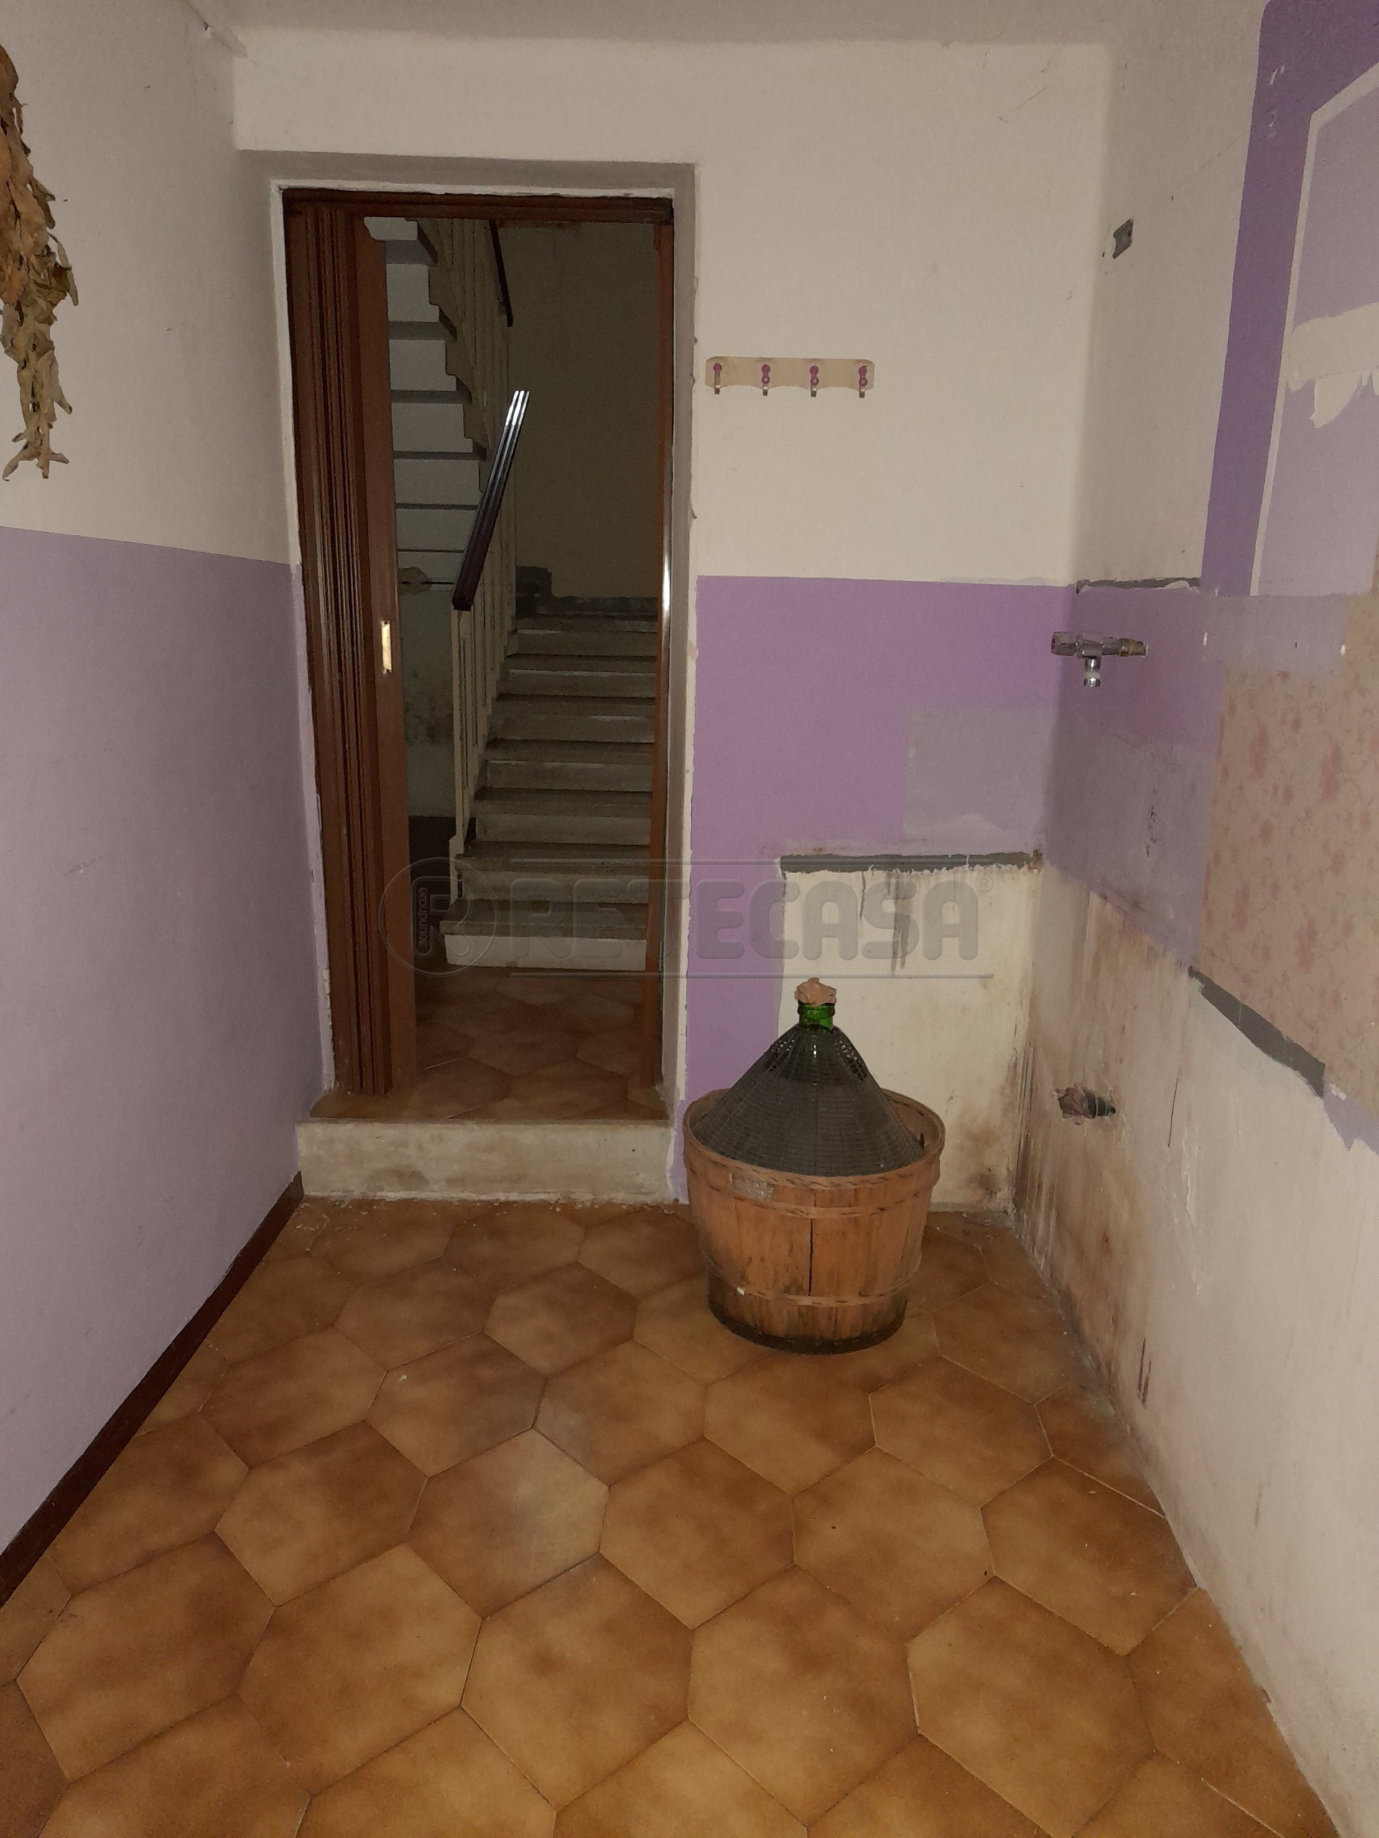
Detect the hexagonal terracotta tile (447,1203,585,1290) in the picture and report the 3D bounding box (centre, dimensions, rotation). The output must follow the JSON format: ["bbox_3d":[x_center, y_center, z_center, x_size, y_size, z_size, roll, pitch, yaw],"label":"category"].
[{"bbox_3d":[-0.414,0.782,3.168,0.317,0.012,0.461,2,14,2],"label":"hexagonal terracotta tile"}]

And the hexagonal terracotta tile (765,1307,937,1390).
[{"bbox_3d":[0.345,0.831,2.666,0.299,0.012,0.444,2,14,2],"label":"hexagonal terracotta tile"}]

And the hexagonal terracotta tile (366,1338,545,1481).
[{"bbox_3d":[-0.444,0.931,2.558,0.317,0.012,0.470,2,14,2],"label":"hexagonal terracotta tile"}]

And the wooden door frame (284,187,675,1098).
[{"bbox_3d":[-0.477,-0.580,3.176,0.850,2.090,0.110,1,14,0],"label":"wooden door frame"}]

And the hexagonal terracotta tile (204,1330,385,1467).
[{"bbox_3d":[-0.737,0.892,2.487,0.308,0.015,0.458,2,14,2],"label":"hexagonal terracotta tile"}]

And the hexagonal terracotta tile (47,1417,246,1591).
[{"bbox_3d":[-0.870,0.960,2.194,0.239,0.015,0.458,2,14,2],"label":"hexagonal terracotta tile"}]

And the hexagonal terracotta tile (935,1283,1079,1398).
[{"bbox_3d":[0.681,0.894,2.819,0.307,0.012,0.470,2,14,2],"label":"hexagonal terracotta tile"}]

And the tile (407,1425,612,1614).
[{"bbox_3d":[-0.291,0.978,2.166,0.308,0.015,0.458,2,14,2],"label":"tile"}]

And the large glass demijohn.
[{"bbox_3d":[0.248,0.452,2.694,0.476,0.676,0.476,1,14,0],"label":"large glass demijohn"}]

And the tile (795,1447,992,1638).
[{"bbox_3d":[0.323,0.998,2.137,0.308,0.015,0.458,2,14,2],"label":"tile"}]

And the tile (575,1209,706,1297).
[{"bbox_3d":[-0.089,0.746,2.976,0.299,0.012,0.444,2,14,2],"label":"tile"}]

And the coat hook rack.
[{"bbox_3d":[0.213,-1.142,2.799,0.358,0.082,0.045,1,14,1],"label":"coat hook rack"}]

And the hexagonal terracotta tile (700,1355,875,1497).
[{"bbox_3d":[0.181,0.896,2.381,0.299,0.012,0.444,2,14,2],"label":"hexagonal terracotta tile"}]

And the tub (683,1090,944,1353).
[{"bbox_3d":[0.250,0.608,2.731,0.520,0.386,0.520,1,14,0],"label":"tub"}]

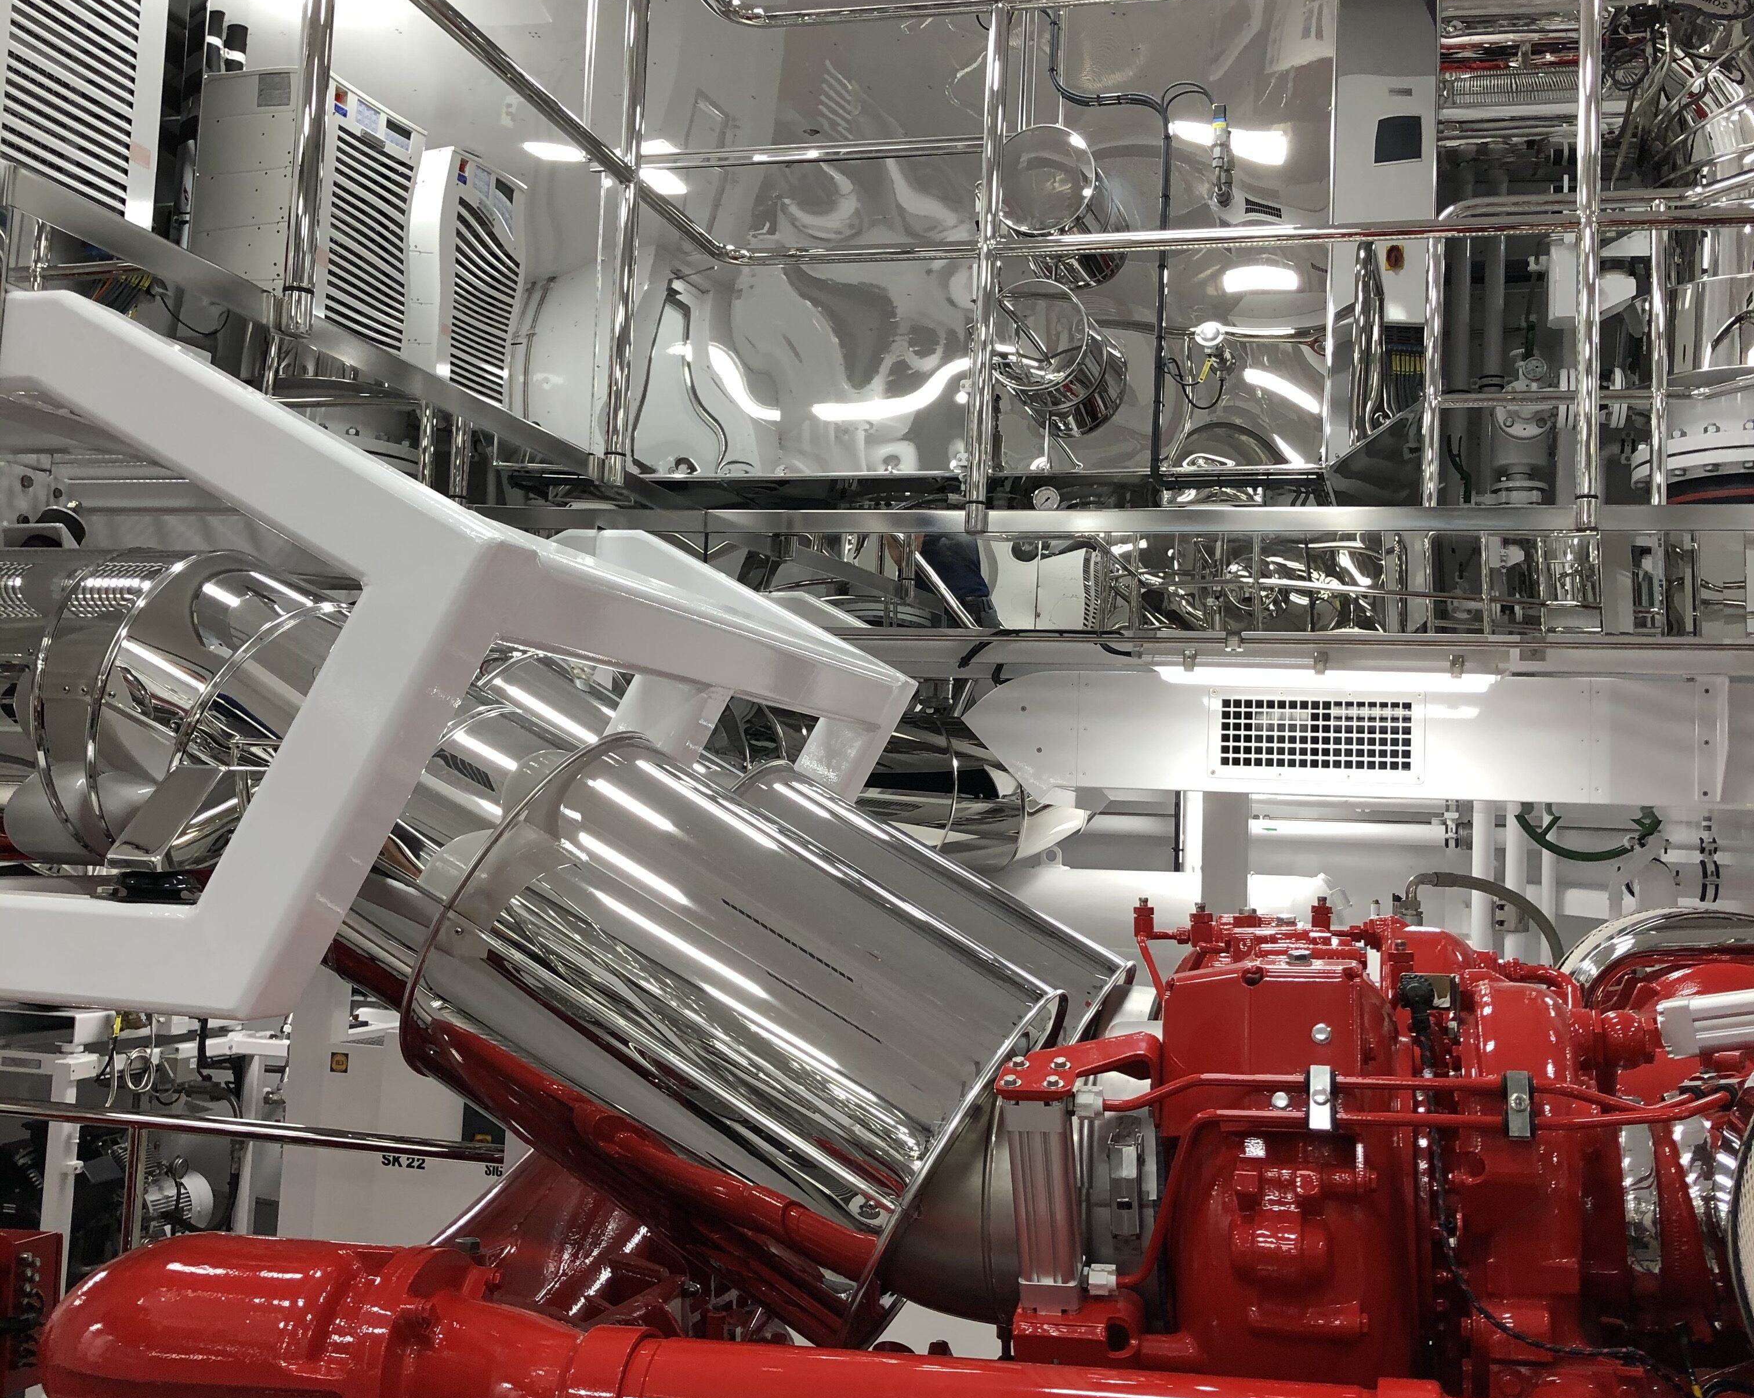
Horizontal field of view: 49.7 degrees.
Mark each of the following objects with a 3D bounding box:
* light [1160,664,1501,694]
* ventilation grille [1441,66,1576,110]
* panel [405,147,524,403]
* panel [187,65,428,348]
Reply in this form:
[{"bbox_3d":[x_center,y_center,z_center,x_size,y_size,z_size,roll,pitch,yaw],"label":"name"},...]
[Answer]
[{"bbox_3d":[0.872,-0.040,3.695,0.650,0.065,0.140,1,-4,15],"label":"light"},{"bbox_3d":[1.750,-1.713,5.223,0.360,0.115,0.050,1,-4,15],"label":"ventilation grille"},{"bbox_3d":[-1.438,-1.321,6.137,0.380,0.800,0.500,1,-4,15],"label":"panel"},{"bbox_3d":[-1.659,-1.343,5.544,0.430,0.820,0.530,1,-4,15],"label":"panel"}]

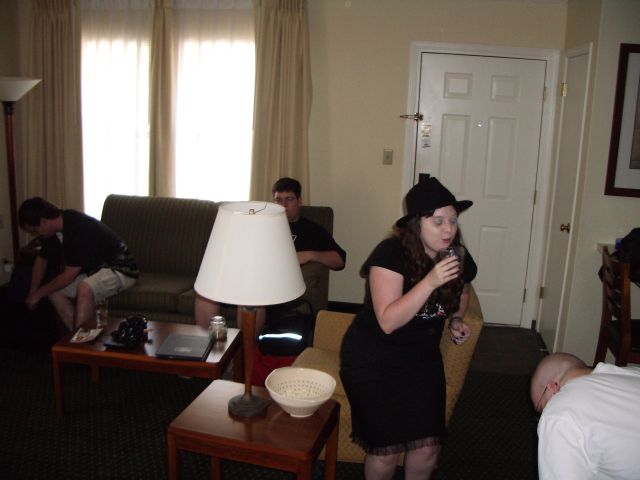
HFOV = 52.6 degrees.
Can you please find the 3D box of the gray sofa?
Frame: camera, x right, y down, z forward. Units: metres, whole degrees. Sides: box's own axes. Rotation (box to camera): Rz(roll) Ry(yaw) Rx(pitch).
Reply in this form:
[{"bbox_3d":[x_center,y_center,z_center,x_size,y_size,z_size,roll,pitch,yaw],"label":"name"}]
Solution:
[{"bbox_3d":[-0.839,0.228,4.612,1.850,0.870,0.930,4,12,6],"label":"gray sofa"}]

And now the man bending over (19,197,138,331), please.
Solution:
[{"bbox_3d":[-1.526,0.238,4.112,0.850,1.000,0.550,-3,13,-24],"label":"man bending over"}]

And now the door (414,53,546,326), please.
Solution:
[{"bbox_3d":[1.159,-0.349,4.904,0.915,2.032,0.050,4,12,6],"label":"door"}]

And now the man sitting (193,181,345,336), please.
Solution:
[{"bbox_3d":[-0.302,0.188,4.268,0.720,1.140,0.900,8,13,25],"label":"man sitting"}]

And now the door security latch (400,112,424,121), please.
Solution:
[{"bbox_3d":[0.680,-0.911,4.795,0.170,0.055,0.060,4,12,6],"label":"door security latch"}]

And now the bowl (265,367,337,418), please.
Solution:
[{"bbox_3d":[-0.072,0.596,2.446,0.265,0.125,0.265,2,12,-1],"label":"bowl"}]

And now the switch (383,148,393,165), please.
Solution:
[{"bbox_3d":[0.515,-0.623,4.907,0.070,0.115,0.012,4,12,6],"label":"switch"}]

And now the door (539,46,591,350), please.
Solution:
[{"bbox_3d":[1.654,-0.214,4.384,0.050,2.030,0.620,4,12,6],"label":"door"}]

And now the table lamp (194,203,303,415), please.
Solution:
[{"bbox_3d":[-0.259,0.257,2.387,0.410,0.800,0.410,4,12,6],"label":"table lamp"}]

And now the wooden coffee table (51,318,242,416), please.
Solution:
[{"bbox_3d":[-0.903,0.710,3.479,0.881,0.389,0.494,3,12,5],"label":"wooden coffee table"}]

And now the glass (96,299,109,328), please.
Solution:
[{"bbox_3d":[-1.195,0.414,3.547,0.065,0.140,0.065,4,12,6],"label":"glass"}]

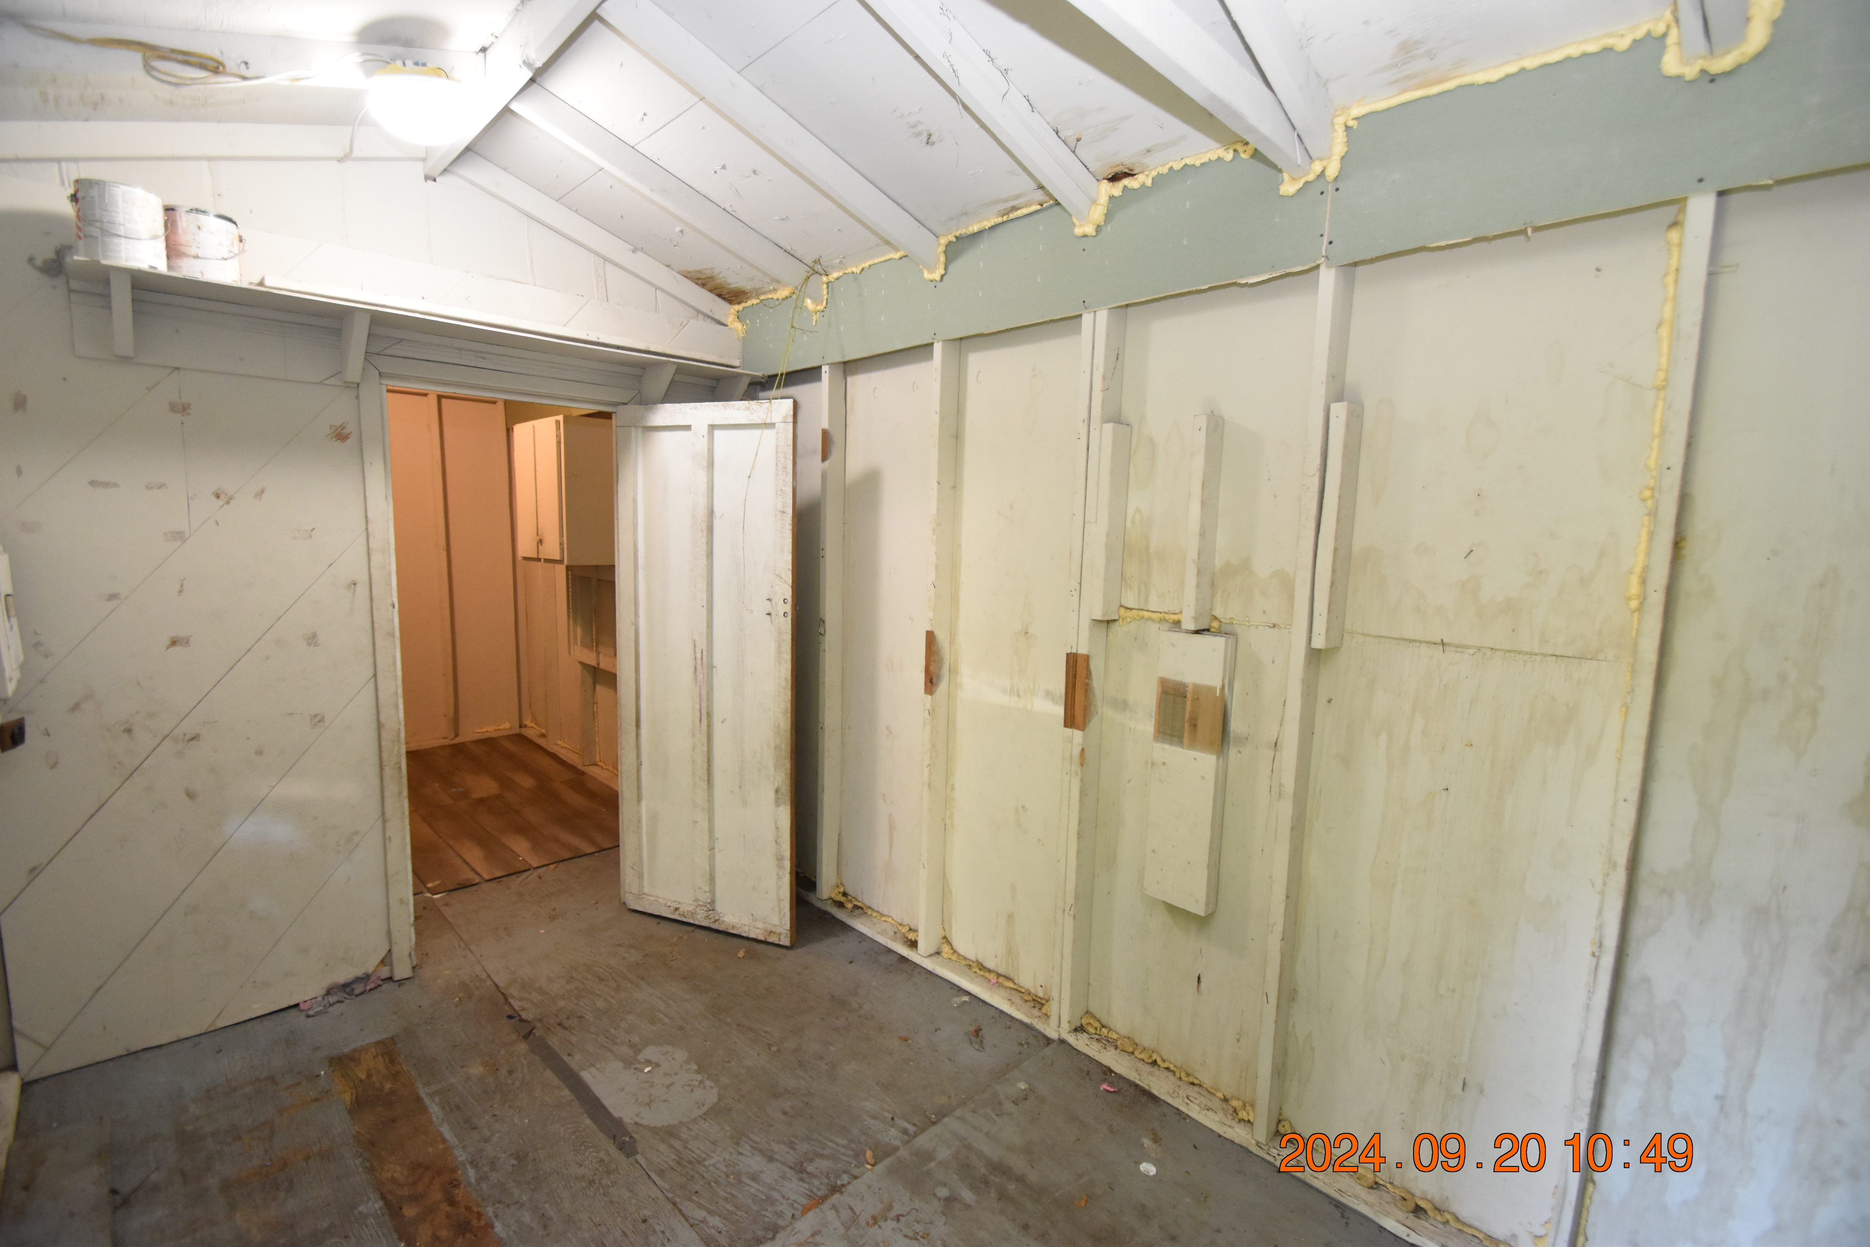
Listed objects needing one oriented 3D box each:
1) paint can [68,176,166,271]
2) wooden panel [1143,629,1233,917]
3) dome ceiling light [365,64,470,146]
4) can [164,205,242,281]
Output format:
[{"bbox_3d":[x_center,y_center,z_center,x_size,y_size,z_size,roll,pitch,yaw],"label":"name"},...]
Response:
[{"bbox_3d":[-2.096,-1.014,2.011,0.166,0.190,0.166,-5,9,-44],"label":"paint can"},{"bbox_3d":[0.698,0.405,2.145,0.070,0.760,0.185,-5,9,-44],"label":"wooden panel"},{"bbox_3d":[-1.281,-1.274,1.957,0.240,0.125,0.240,-18,18,-41],"label":"dome ceiling light"},{"bbox_3d":[-2.033,-1.030,2.160,0.166,0.190,0.166,-5,9,-44],"label":"can"}]

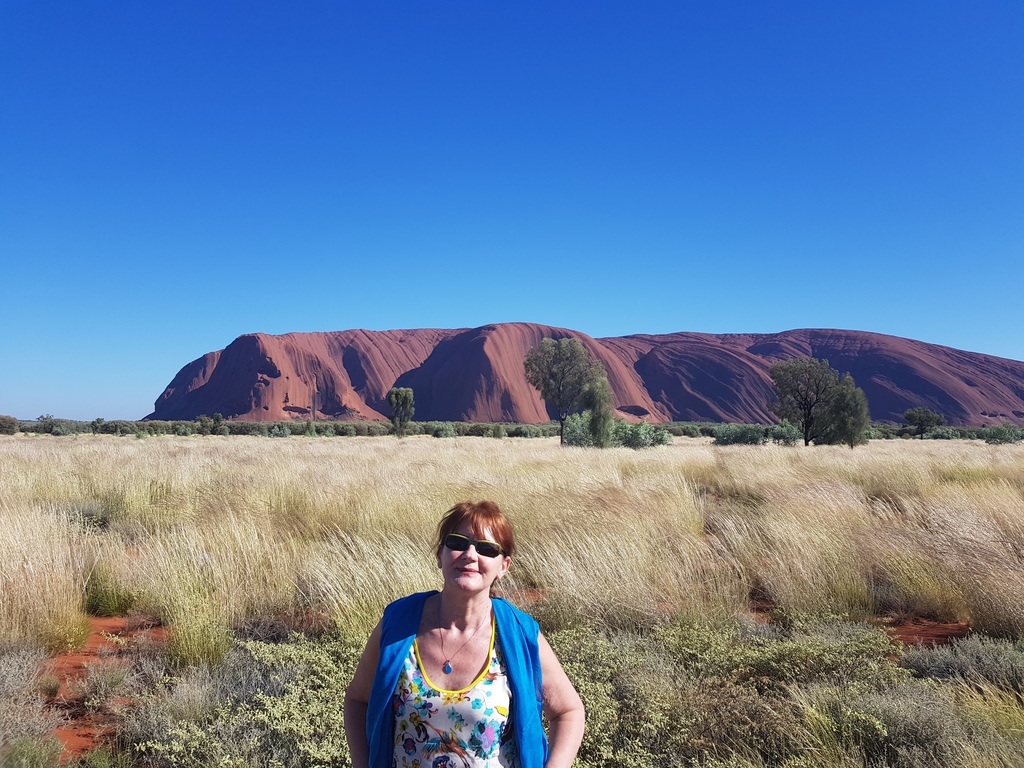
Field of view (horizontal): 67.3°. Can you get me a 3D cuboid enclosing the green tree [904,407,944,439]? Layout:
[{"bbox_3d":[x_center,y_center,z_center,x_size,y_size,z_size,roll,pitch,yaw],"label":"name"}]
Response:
[{"bbox_3d":[52.561,5.056,98.000,5.097,4.377,4.587,0,-3,0],"label":"green tree"}]

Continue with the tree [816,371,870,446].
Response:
[{"bbox_3d":[21.551,1.930,50.000,3.511,5.356,3.160,0,-3,0],"label":"tree"}]

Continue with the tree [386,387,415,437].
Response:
[{"bbox_3d":[-13.048,3.418,90.000,3.277,6.251,3.113,0,-3,0],"label":"tree"}]

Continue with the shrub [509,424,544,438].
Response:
[{"bbox_3d":[1.697,5.658,90.000,4.213,1.838,2.949,0,-3,0],"label":"shrub"}]

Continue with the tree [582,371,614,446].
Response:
[{"bbox_3d":[5.511,1.800,49.000,2.039,5.319,2.039,0,-3,0],"label":"tree"}]

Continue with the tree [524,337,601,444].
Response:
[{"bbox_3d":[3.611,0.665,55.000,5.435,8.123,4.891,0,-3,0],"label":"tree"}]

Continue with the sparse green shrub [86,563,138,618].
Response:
[{"bbox_3d":[-3.759,1.933,7.200,0.487,0.487,0.438,0,-3,0],"label":"sparse green shrub"}]

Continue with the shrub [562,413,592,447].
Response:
[{"bbox_3d":[4.496,3.226,52.000,2.164,2.599,1.947,0,-3,0],"label":"shrub"}]

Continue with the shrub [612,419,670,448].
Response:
[{"bbox_3d":[8.251,3.342,49.000,3.695,2.034,2.956,0,-3,0],"label":"shrub"}]

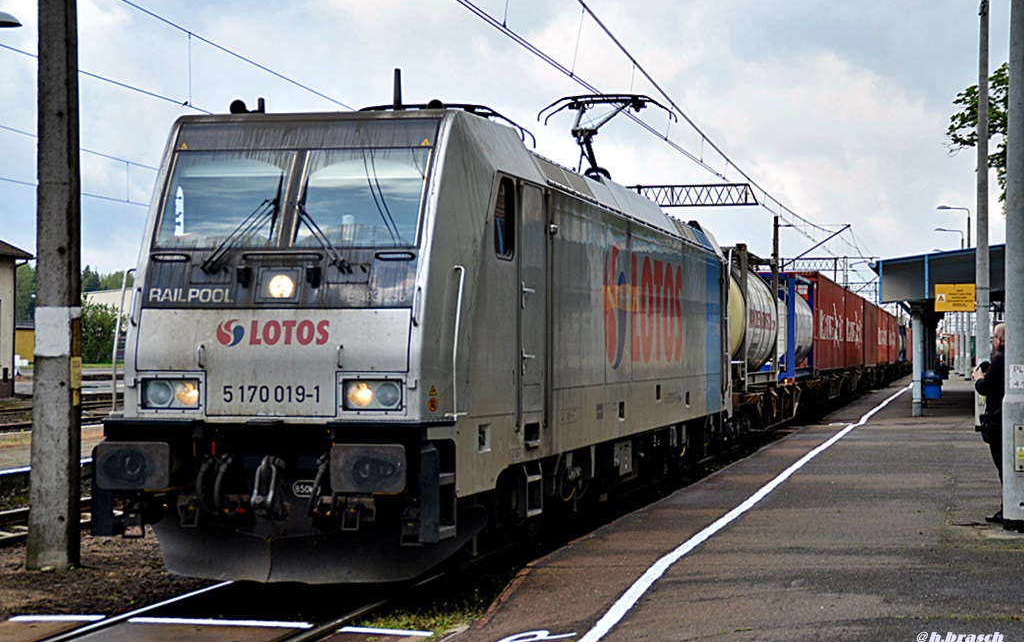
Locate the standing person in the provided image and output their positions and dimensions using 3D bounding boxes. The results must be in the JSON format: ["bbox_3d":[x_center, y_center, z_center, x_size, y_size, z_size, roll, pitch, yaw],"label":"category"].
[{"bbox_3d":[4.344,0.910,15.950,0.440,1.770,0.500,0,-1,12],"label":"standing person"}]

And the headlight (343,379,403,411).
[{"bbox_3d":[-0.985,0.522,12.649,0.440,0.225,0.120,0,-1,14],"label":"headlight"}]

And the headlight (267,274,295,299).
[{"bbox_3d":[-1.683,-0.250,13.025,0.190,0.180,0.110,0,-1,14],"label":"headlight"}]

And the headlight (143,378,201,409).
[{"bbox_3d":[-2.482,0.531,13.017,0.440,0.225,0.120,0,-1,14],"label":"headlight"}]

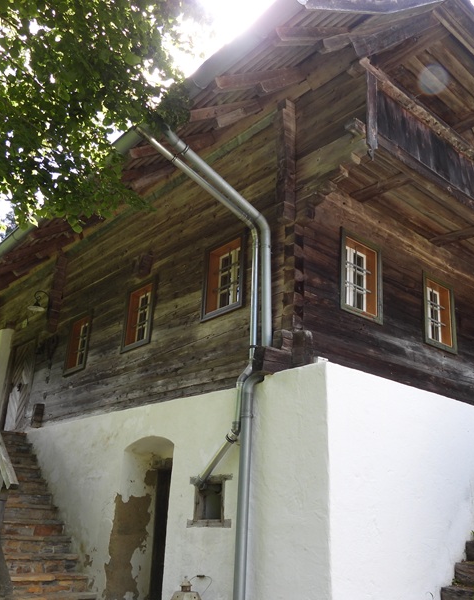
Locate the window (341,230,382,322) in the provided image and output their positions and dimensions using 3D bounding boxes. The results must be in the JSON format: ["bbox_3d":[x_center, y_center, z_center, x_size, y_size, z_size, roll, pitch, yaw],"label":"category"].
[{"bbox_3d":[1.462,-0.263,6.629,0.797,1.001,0.150,19,-24,-38],"label":"window"}]

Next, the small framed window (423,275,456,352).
[{"bbox_3d":[2.767,0.198,7.680,0.797,1.001,0.150,19,-24,-38],"label":"small framed window"}]

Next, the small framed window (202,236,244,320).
[{"bbox_3d":[-0.136,-0.281,6.887,0.150,1.001,0.797,19,-24,-38],"label":"small framed window"}]

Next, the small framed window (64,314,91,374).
[{"bbox_3d":[-2.704,0.771,9.621,0.150,1.001,0.797,19,-24,-38],"label":"small framed window"}]

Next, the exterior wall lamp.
[{"bbox_3d":[-3.897,0.053,10.917,0.380,0.390,0.280,19,-24,-38],"label":"exterior wall lamp"}]

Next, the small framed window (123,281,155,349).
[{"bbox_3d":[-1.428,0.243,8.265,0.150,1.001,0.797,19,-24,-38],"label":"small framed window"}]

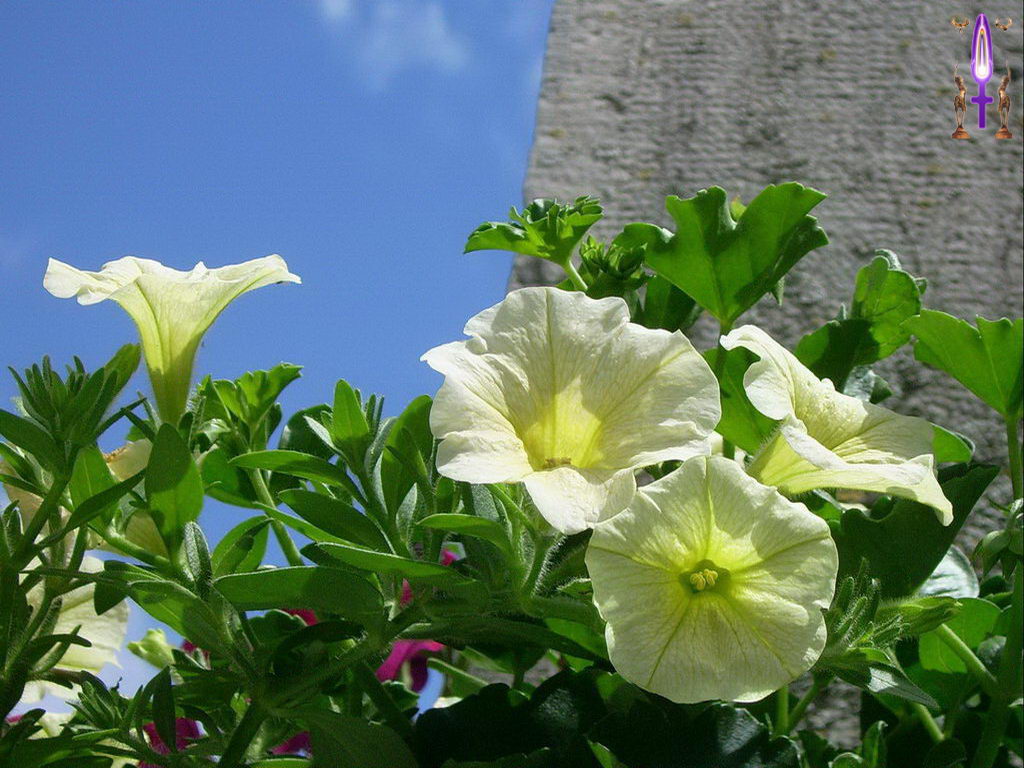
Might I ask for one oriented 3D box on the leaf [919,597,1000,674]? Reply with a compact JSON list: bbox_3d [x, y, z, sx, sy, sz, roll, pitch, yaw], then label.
[{"bbox_3d":[0.125,0.070,0.725,0.023,0.022,0.009,0,-18,0],"label":"leaf"}]

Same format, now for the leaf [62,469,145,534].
[{"bbox_3d":[-0.107,0.031,0.685,0.028,0.005,0.010,-39,-22,0],"label":"leaf"}]

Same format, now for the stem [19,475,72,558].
[{"bbox_3d":[-0.124,0.035,0.690,0.004,0.024,0.004,31,-6,-3],"label":"stem"}]

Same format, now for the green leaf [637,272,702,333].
[{"bbox_3d":[0.044,-0.022,0.725,0.016,0.019,0.007,-8,-6,-1],"label":"green leaf"}]

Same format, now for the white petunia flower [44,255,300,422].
[{"bbox_3d":[-0.090,-0.011,0.690,0.068,0.048,0.066,1,-5,0],"label":"white petunia flower"}]

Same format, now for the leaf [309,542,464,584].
[{"bbox_3d":[-0.033,0.047,0.680,0.041,0.005,0.012,10,-22,-3],"label":"leaf"}]

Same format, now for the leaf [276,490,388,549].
[{"bbox_3d":[-0.047,0.036,0.690,0.032,0.007,0.013,29,-44,-5],"label":"leaf"}]

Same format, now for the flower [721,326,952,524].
[{"bbox_3d":[0.081,0.015,0.680,0.062,0.063,0.042,22,-57,-40],"label":"flower"}]

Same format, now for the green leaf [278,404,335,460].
[{"bbox_3d":[-0.058,0.013,0.735,0.018,0.018,0.007,4,-15,7],"label":"green leaf"}]

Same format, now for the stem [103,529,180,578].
[{"bbox_3d":[-0.100,0.046,0.700,0.026,0.004,0.004,33,0,3],"label":"stem"}]

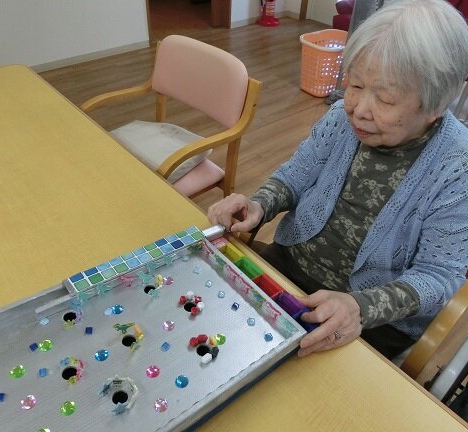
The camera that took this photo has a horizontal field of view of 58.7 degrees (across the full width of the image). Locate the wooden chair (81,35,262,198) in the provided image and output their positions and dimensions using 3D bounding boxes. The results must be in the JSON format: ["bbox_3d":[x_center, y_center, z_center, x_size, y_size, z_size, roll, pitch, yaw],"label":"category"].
[{"bbox_3d":[-0.287,-0.199,1.651,0.545,0.830,0.545,-28,48,-30],"label":"wooden chair"}]

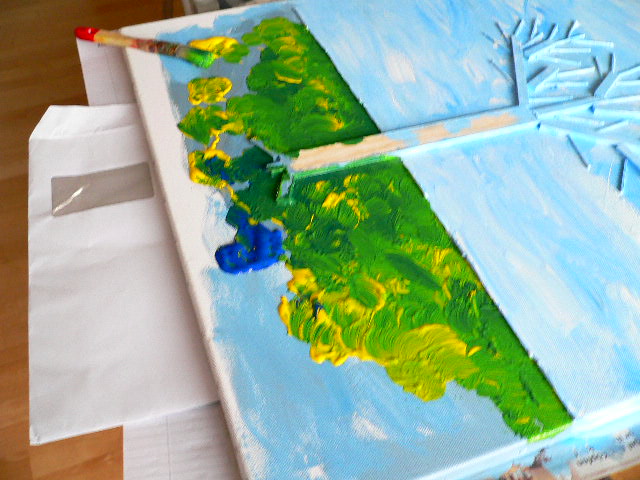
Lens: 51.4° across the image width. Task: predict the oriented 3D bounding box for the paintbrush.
[{"bbox_3d":[-0.189,-0.206,0.711,0.159,0.013,0.020,14,50,11],"label":"paintbrush"}]

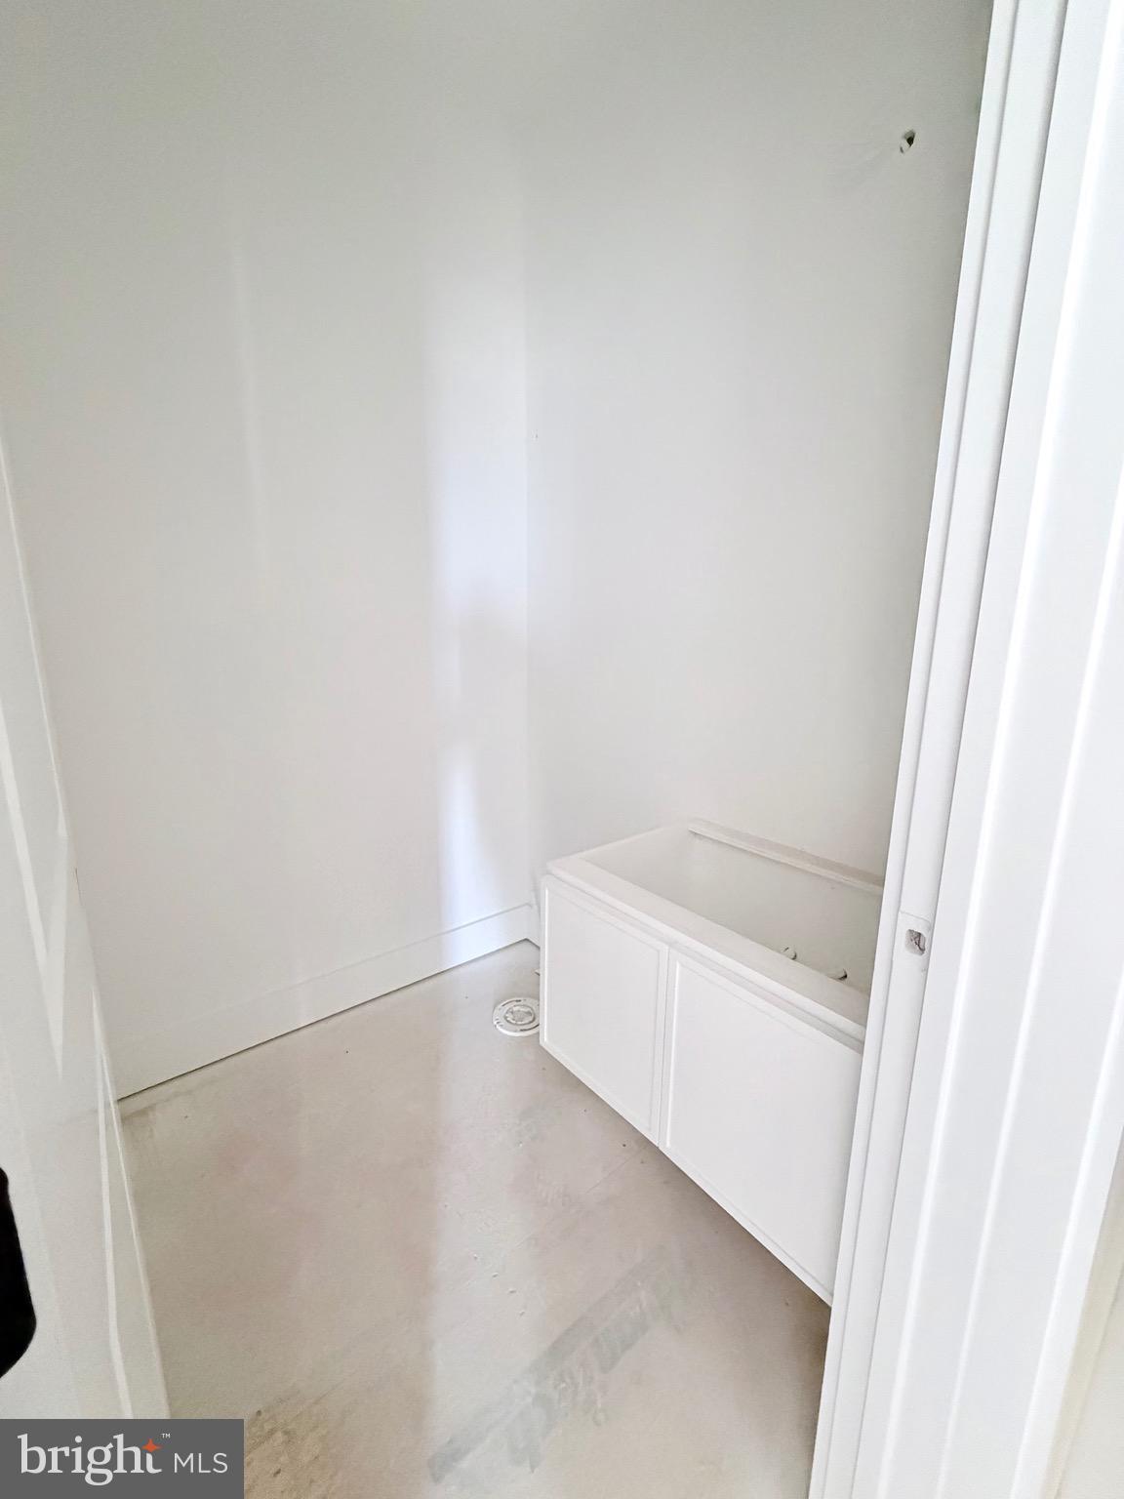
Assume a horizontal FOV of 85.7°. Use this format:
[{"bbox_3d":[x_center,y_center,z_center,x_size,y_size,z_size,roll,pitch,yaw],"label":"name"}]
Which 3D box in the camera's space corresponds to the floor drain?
[{"bbox_3d":[-0.140,0.887,2.001,0.177,0.015,0.177,0,12,0],"label":"floor drain"}]

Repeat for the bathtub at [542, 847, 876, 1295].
[{"bbox_3d":[0.406,0.513,1.289,0.568,0.445,0.765,-9,15,-38],"label":"bathtub"}]

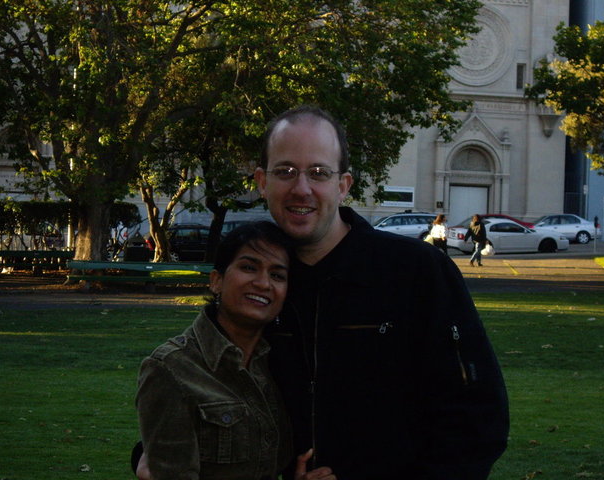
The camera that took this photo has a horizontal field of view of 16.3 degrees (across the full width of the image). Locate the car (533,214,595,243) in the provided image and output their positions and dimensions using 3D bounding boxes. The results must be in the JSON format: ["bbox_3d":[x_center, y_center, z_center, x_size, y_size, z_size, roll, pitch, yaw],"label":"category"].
[{"bbox_3d":[11.628,-0.472,98.500,4.600,1.420,1.750,0,2,-13],"label":"car"}]

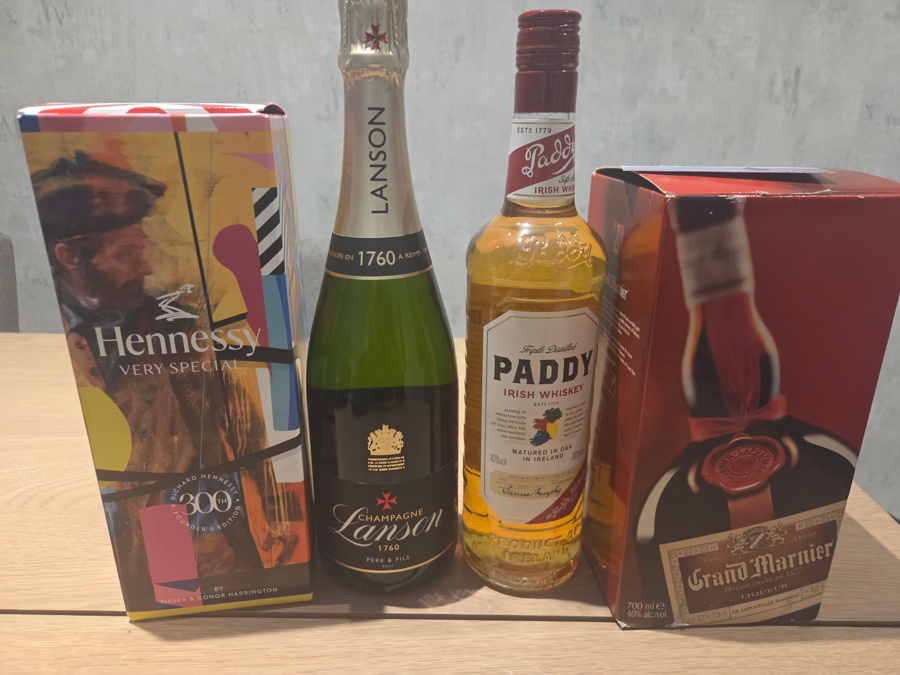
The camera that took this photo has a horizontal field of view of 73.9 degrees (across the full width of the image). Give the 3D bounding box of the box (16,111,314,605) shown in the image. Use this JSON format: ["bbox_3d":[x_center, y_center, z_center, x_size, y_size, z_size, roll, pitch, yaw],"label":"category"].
[{"bbox_3d":[-0.137,0.014,0.340,0.102,0.268,0.091,-3,20,-9],"label":"box"}]

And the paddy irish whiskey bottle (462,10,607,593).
[{"bbox_3d":[0.047,-0.006,0.336,0.075,0.311,0.075,-1,19,-5],"label":"paddy irish whiskey bottle"}]

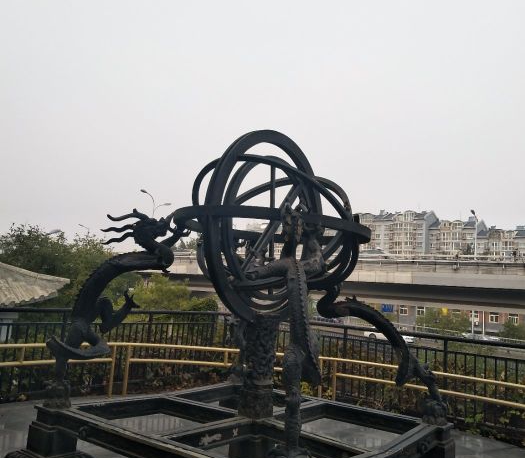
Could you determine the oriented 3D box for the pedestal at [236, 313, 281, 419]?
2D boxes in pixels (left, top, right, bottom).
[{"bbox_3d":[-0.044,1.221,4.707,0.290,0.892,0.290,4,-8,1],"label":"pedestal"}]

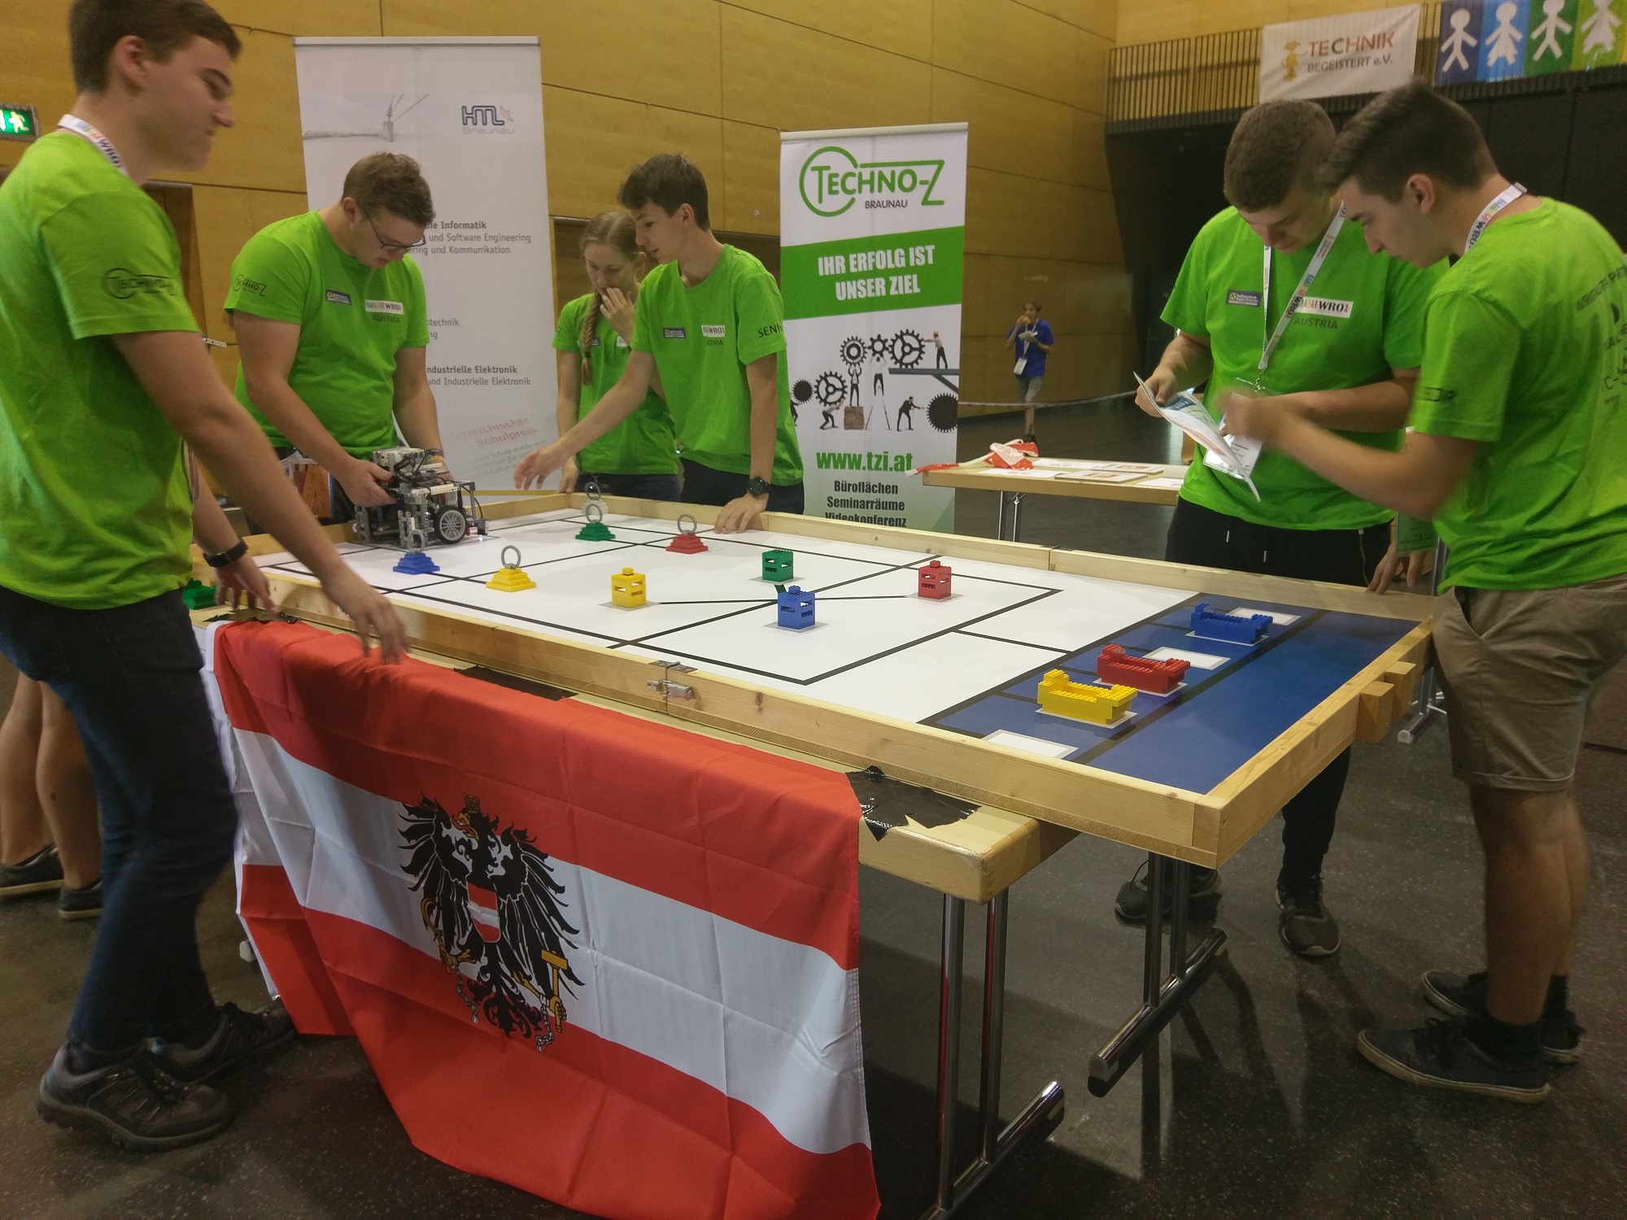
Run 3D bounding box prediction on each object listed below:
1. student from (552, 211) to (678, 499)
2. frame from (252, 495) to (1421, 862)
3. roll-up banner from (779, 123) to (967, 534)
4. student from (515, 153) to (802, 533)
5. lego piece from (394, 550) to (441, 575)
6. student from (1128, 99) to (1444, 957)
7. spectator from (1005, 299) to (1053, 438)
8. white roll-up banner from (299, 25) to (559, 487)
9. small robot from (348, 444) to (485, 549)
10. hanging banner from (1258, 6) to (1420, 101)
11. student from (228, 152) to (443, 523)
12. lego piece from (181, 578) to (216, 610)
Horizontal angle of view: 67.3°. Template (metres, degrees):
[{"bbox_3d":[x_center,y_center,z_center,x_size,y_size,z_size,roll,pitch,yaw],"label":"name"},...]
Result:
[{"bbox_3d":[-0.567,-0.386,3.754,0.420,1.610,0.420,4,14,17],"label":"student"},{"bbox_3d":[-0.152,-0.043,2.464,2.420,0.072,1.200,11,17,37],"label":"frame"},{"bbox_3d":[0.269,-1.056,5.500,0.840,2.100,0.200,4,14,17],"label":"roll-up banner"},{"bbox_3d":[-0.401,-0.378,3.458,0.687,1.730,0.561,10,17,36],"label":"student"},{"bbox_3d":[-0.880,-0.106,2.718,0.070,0.038,0.070,11,17,37],"label":"lego piece"},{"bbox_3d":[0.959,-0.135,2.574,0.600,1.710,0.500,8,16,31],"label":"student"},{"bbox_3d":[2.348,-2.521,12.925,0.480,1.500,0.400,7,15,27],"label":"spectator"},{"bbox_3d":[-1.266,-0.776,4.172,0.800,2.180,0.200,0,13,1],"label":"white roll-up banner"},{"bbox_3d":[-0.984,-0.286,3.080,0.235,0.220,0.230,10,17,37],"label":"small robot"},{"bbox_3d":[6.736,-7.148,15.800,1.950,0.963,0.040,11,17,37],"label":"hanging banner"},{"bbox_3d":[-1.221,-0.276,3.173,0.520,1.710,0.520,12,18,42],"label":"student"},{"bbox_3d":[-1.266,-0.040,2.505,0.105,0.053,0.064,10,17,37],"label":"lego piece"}]

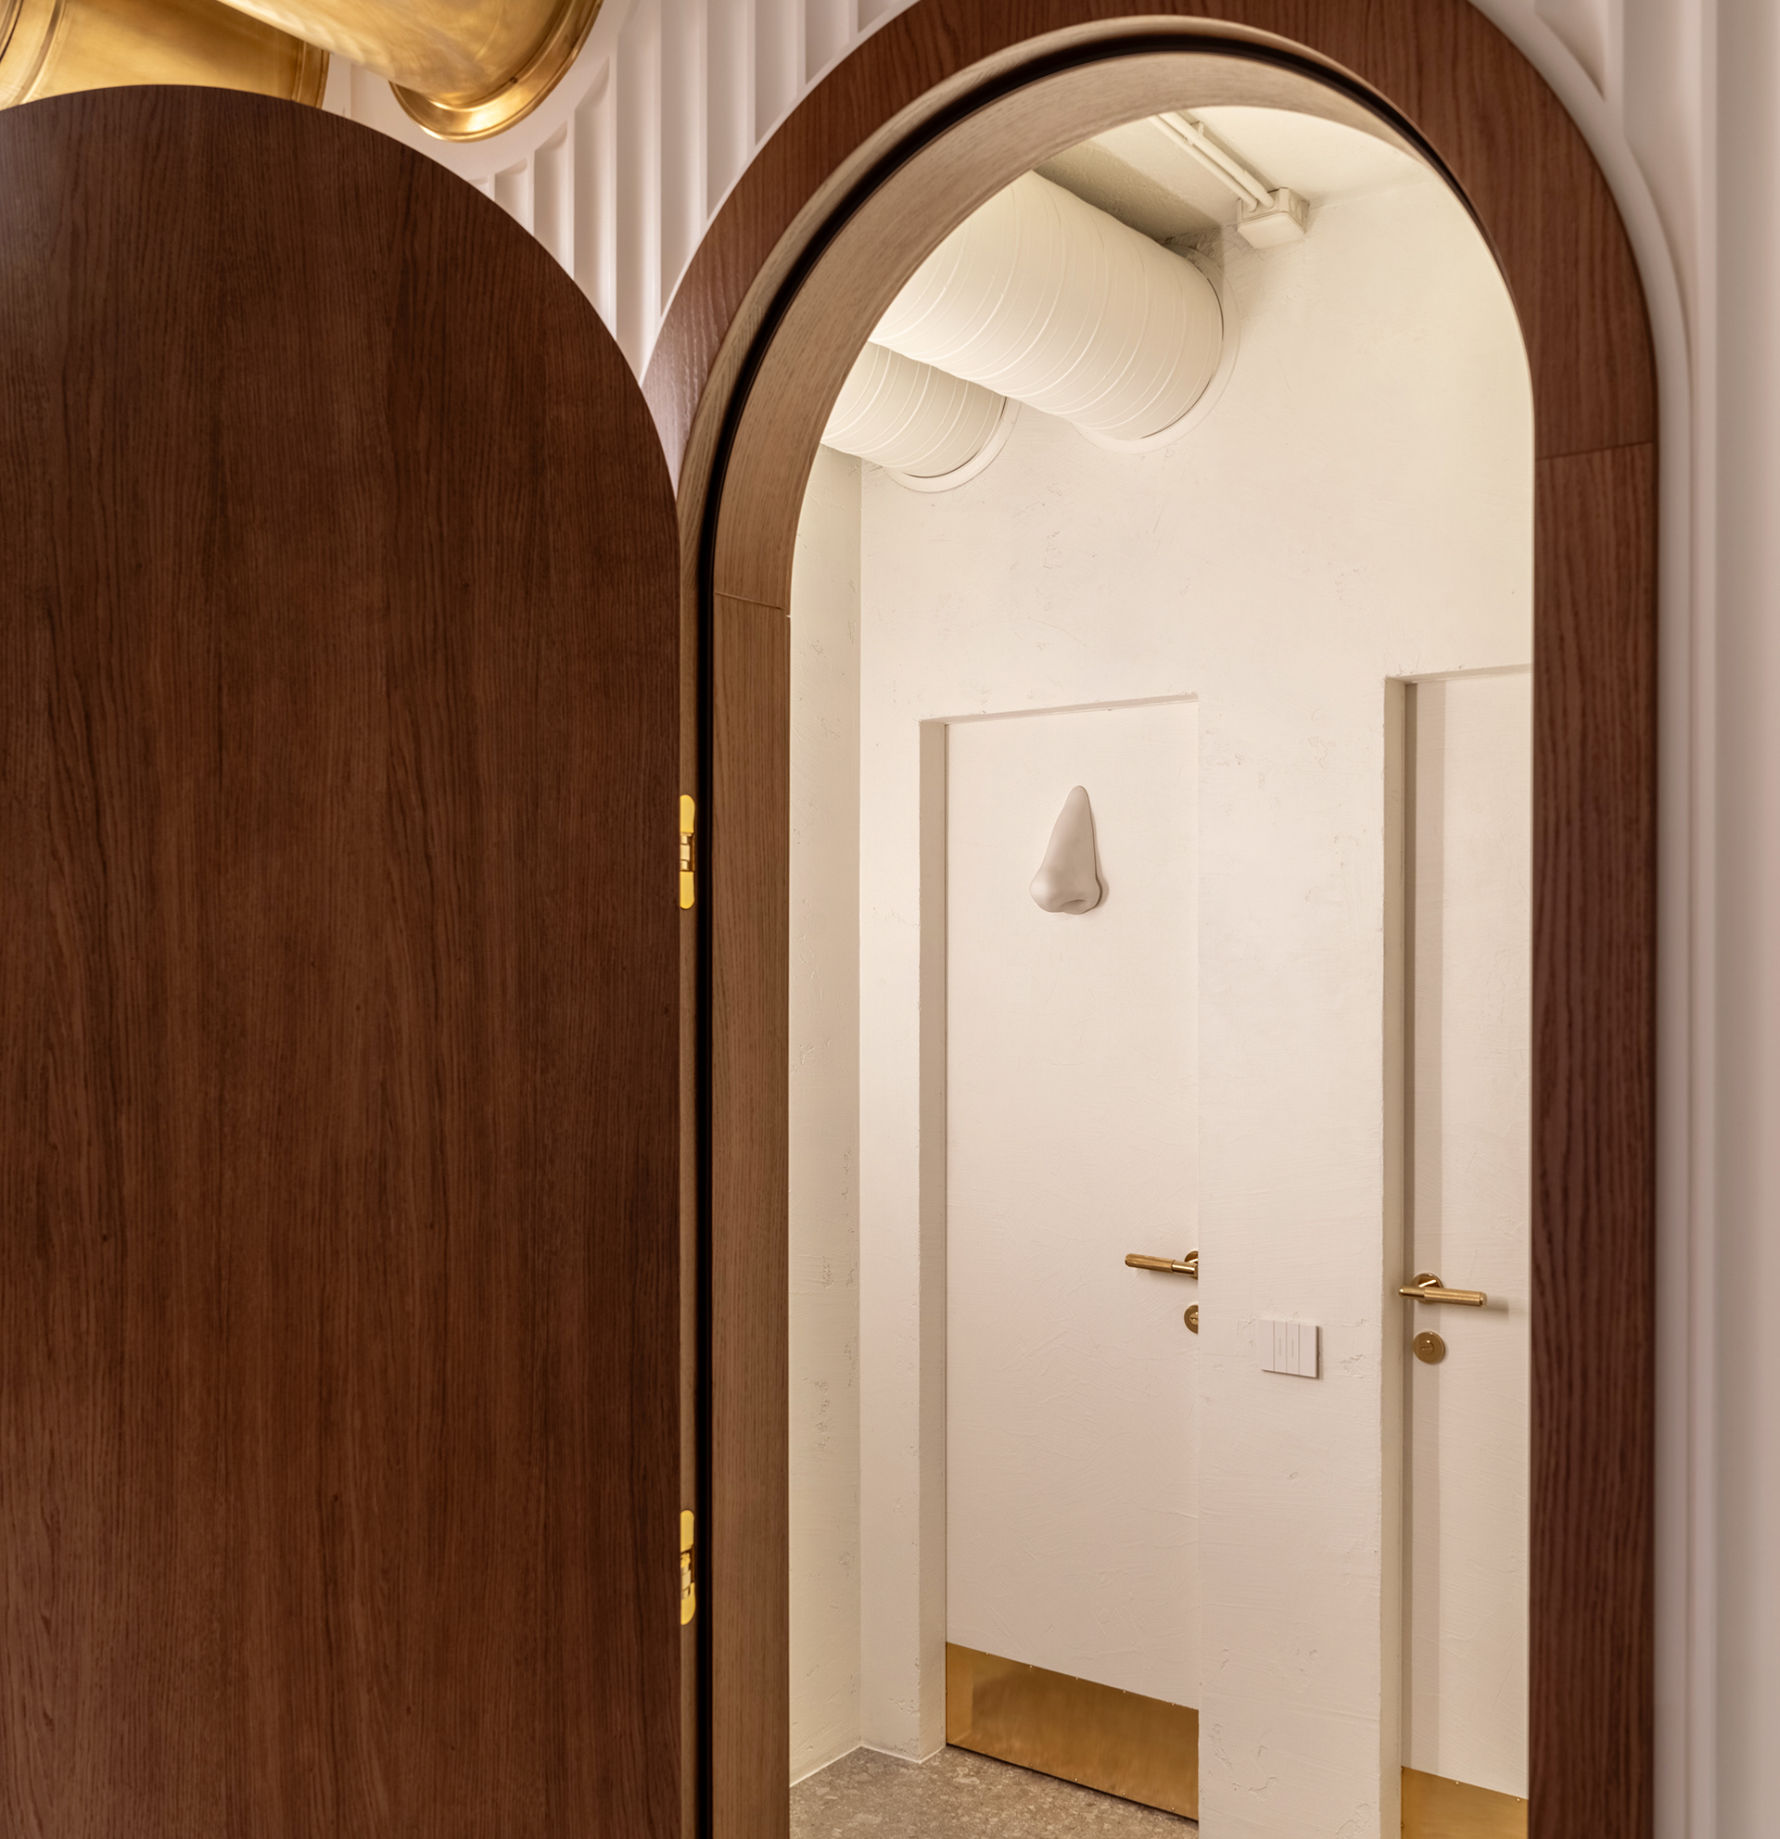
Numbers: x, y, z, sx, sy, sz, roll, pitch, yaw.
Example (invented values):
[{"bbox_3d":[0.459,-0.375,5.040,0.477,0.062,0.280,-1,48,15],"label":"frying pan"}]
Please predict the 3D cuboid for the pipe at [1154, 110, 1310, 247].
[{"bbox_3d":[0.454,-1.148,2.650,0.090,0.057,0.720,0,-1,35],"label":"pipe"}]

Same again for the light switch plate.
[{"bbox_3d":[0.657,0.707,2.929,0.094,0.084,0.012,0,-1,35],"label":"light switch plate"}]

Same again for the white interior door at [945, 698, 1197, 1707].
[{"bbox_3d":[0.362,0.604,3.283,0.590,1.950,0.045,0,-1,35],"label":"white interior door"}]

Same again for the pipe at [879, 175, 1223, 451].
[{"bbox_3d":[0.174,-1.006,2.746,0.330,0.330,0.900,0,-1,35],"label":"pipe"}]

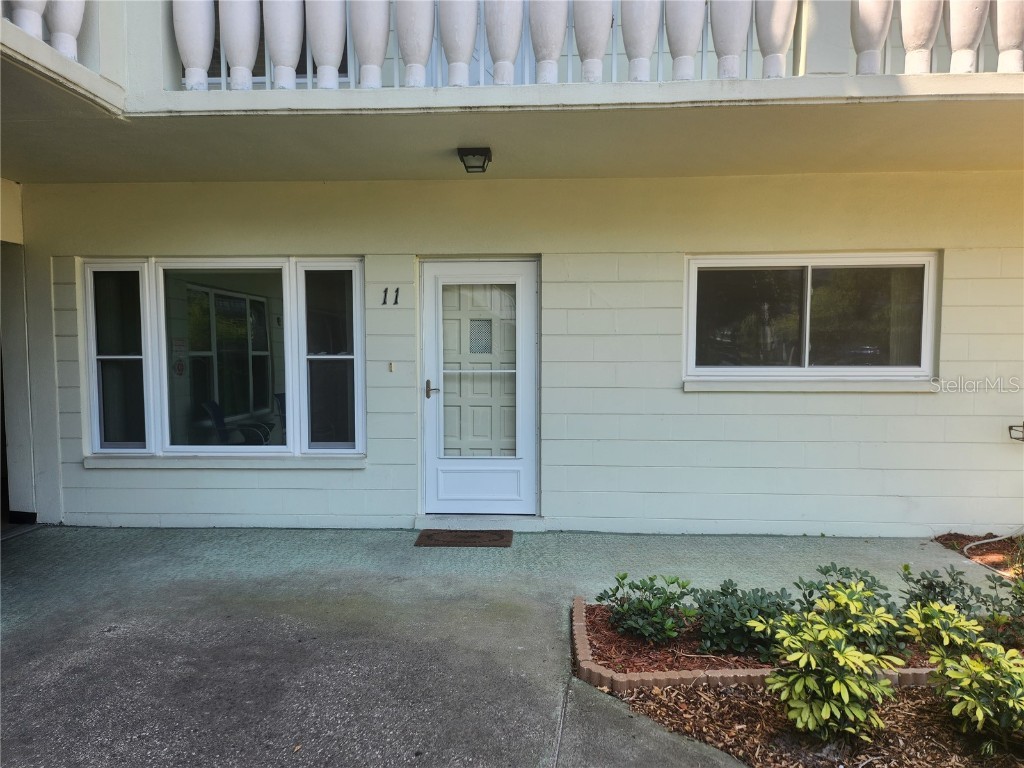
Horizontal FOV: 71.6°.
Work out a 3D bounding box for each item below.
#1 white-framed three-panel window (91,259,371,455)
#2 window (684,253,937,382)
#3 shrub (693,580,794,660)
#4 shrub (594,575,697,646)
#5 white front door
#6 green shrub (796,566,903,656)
[{"bbox_3d":[-2.298,-0.213,5.715,2.264,1.566,0.110,0,4,3],"label":"white-framed three-panel window"},{"bbox_3d":[2.268,-0.512,5.456,1.867,0.967,0.110,0,4,3],"label":"window"},{"bbox_3d":[1.081,1.077,3.301,0.480,0.340,0.440,0,4,3],"label":"shrub"},{"bbox_3d":[0.646,1.074,3.434,0.470,0.330,0.430,0,4,3],"label":"shrub"},{"bbox_3d":[-0.254,0.039,5.613,0.925,2.006,0.090,0,4,3],"label":"white front door"},{"bbox_3d":[1.584,1.050,3.323,0.520,0.390,0.460,0,4,3],"label":"green shrub"}]

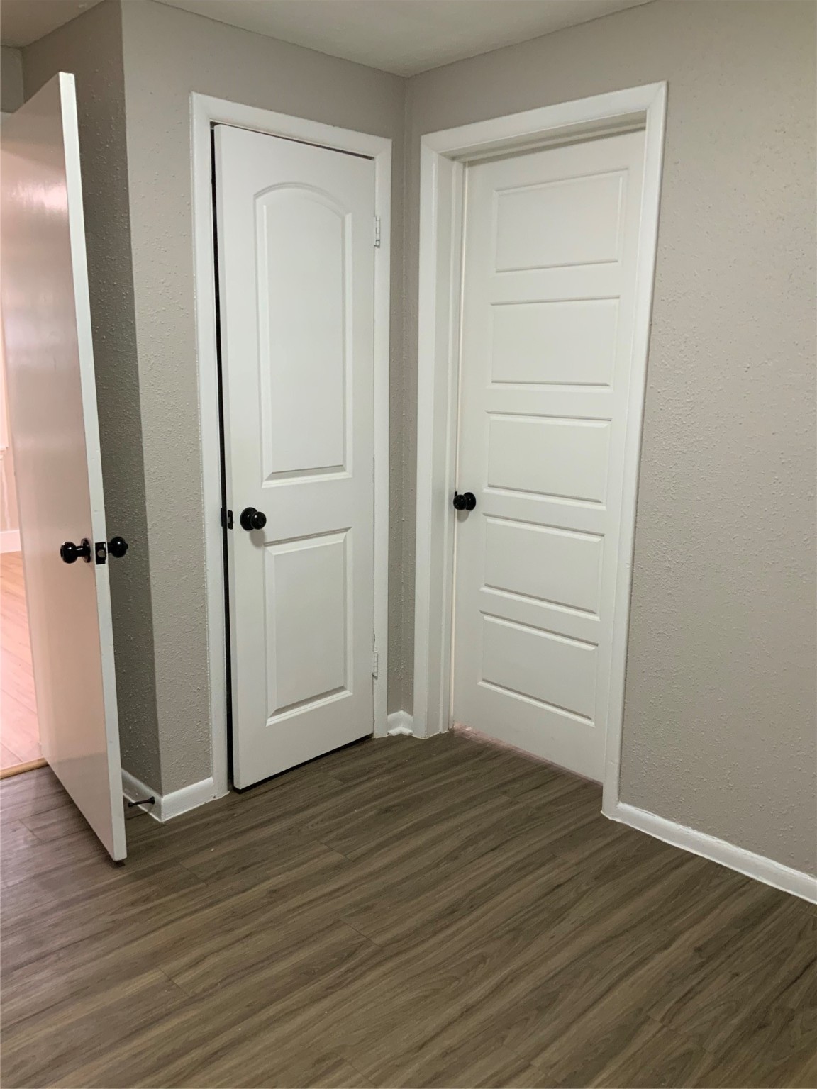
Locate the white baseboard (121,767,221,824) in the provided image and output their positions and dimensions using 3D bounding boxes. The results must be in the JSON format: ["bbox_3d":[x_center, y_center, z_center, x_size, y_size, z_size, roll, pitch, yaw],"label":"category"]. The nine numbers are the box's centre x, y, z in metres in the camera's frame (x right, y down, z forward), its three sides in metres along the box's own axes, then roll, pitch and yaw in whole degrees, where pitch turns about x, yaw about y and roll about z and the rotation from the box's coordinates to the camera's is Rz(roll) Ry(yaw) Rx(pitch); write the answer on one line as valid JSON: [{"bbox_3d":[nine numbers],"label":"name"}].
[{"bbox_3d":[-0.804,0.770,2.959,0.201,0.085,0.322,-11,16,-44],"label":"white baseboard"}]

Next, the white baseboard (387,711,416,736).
[{"bbox_3d":[-0.030,0.677,3.464,0.082,0.083,0.082,-11,16,-44],"label":"white baseboard"}]

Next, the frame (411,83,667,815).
[{"bbox_3d":[0.397,-0.260,2.985,0.141,2.123,0.900,-11,16,-44],"label":"frame"}]

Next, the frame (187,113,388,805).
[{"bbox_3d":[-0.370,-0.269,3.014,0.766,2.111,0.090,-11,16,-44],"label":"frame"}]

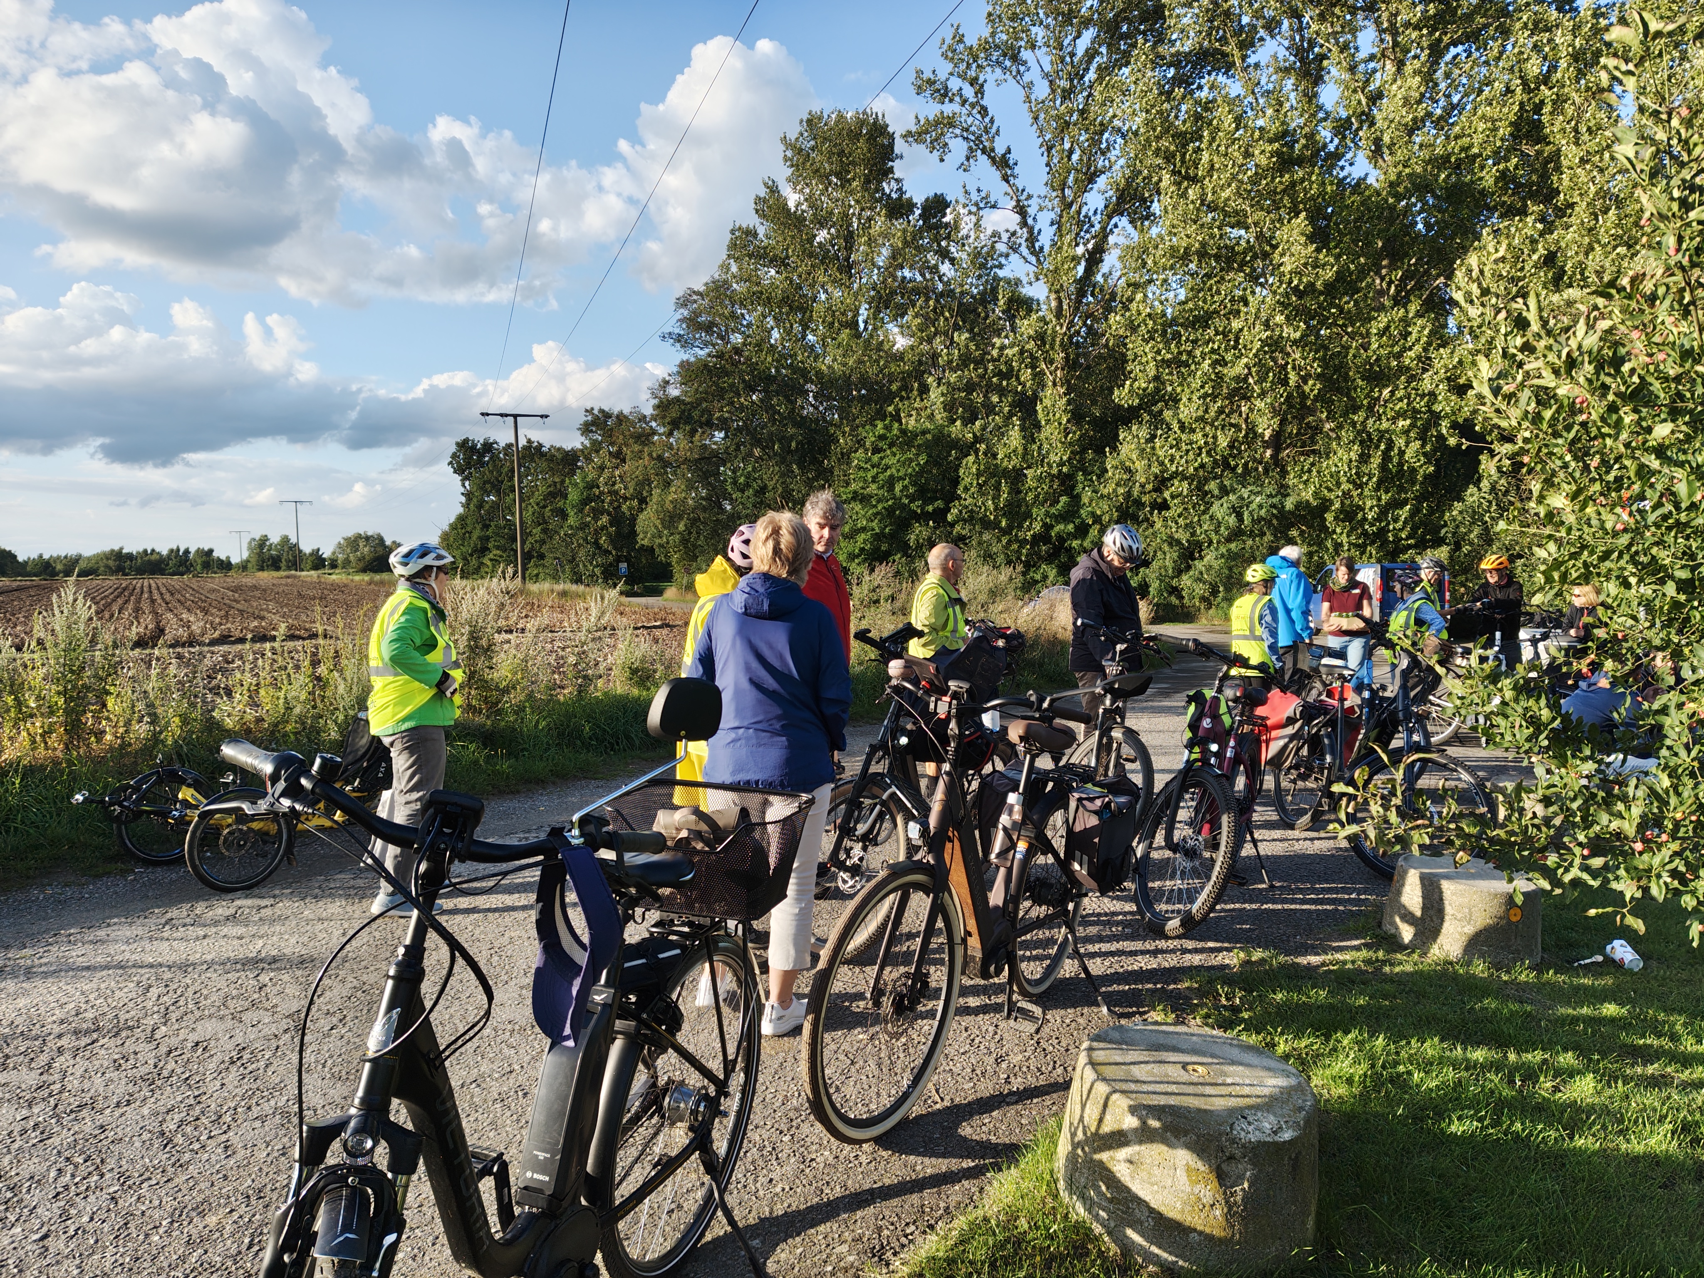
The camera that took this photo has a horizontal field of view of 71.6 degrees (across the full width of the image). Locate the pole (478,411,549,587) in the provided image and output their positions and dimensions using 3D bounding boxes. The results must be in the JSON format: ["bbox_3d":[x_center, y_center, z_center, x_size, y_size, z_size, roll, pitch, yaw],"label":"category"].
[{"bbox_3d":[-15.359,-5.781,53.755,3.300,9.000,0.280,-2,4,-27],"label":"pole"}]

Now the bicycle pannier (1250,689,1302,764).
[{"bbox_3d":[2.498,0.521,6.950,0.190,0.430,0.310,-1,3,-4],"label":"bicycle pannier"}]

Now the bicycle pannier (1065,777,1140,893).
[{"bbox_3d":[0.888,0.693,4.170,0.180,0.380,0.330,1,4,28],"label":"bicycle pannier"}]

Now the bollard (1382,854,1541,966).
[{"bbox_3d":[2.526,1.115,4.880,0.590,0.340,0.590,1,4,27],"label":"bollard"}]

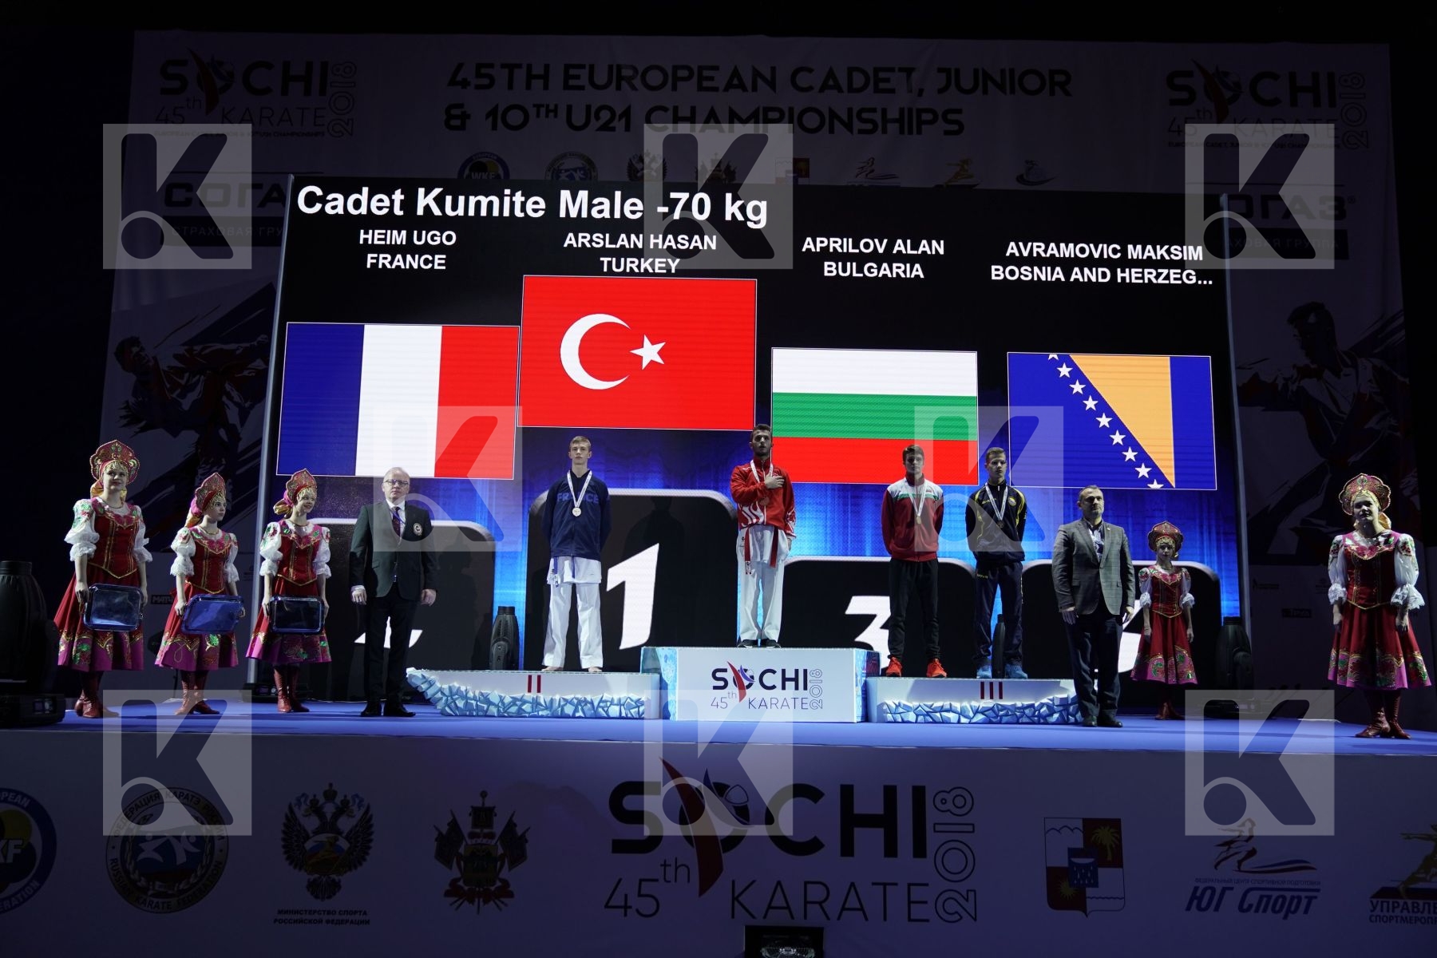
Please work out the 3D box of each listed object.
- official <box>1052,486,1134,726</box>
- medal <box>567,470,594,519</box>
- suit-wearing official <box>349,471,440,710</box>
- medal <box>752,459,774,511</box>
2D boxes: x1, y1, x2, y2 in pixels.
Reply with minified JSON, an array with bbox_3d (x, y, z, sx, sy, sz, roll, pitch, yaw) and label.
[{"bbox_3d":[2.760,0.920,8.809,0.580,1.750,0.340,0,-8,3],"label":"official"},{"bbox_3d":[-1.040,0.116,8.997,0.198,0.370,0.120,1,-8,-2],"label":"medal"},{"bbox_3d":[-2.351,0.806,8.677,0.610,1.780,0.340,3,-9,-12],"label":"suit-wearing official"},{"bbox_3d":[0.333,0.047,9.061,0.174,0.386,0.120,1,-8,0],"label":"medal"}]

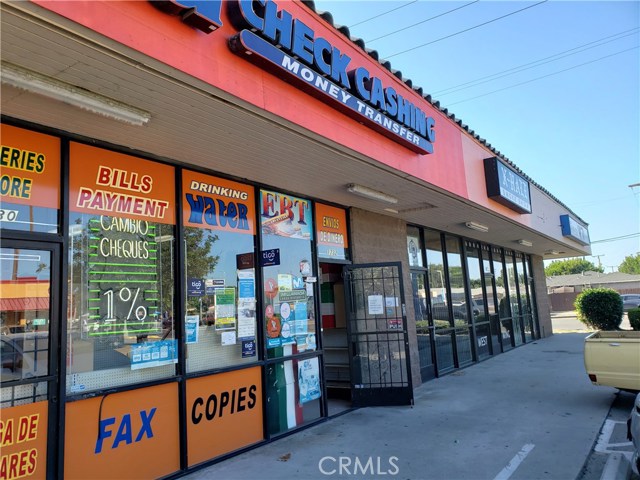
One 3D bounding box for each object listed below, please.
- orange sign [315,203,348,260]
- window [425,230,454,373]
[{"bbox_3d":[0.177,-0.104,7.224,0.080,0.799,0.897,-9,-10,35],"label":"orange sign"},{"bbox_3d":[2.535,1.282,10.276,0.080,2.925,1.092,-9,-10,35],"label":"window"}]

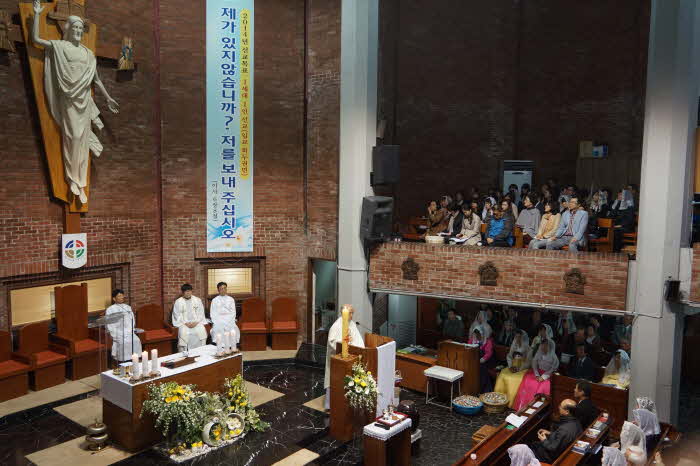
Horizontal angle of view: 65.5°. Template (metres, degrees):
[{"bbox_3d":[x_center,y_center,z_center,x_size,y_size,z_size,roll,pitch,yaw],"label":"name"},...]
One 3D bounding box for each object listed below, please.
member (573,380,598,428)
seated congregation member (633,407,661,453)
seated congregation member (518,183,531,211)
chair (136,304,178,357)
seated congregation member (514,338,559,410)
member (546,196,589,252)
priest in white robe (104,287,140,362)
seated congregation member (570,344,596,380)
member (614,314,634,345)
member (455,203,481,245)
[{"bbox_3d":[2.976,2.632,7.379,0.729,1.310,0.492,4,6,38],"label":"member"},{"bbox_3d":[3.730,2.907,7.259,0.700,1.260,0.470,5,6,40],"label":"seated congregation member"},{"bbox_3d":[4.106,-0.518,12.751,0.473,1.261,0.709,4,5,30],"label":"seated congregation member"},{"bbox_3d":[-3.819,1.919,10.788,0.580,0.930,0.580,-3,6,-37],"label":"chair"},{"bbox_3d":[3.579,2.659,10.210,0.580,1.290,0.780,4,6,38],"label":"seated congregation member"},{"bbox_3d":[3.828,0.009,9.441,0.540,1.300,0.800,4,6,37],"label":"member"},{"bbox_3d":[-4.233,1.777,10.164,0.719,1.359,0.532,4,6,35],"label":"priest in white robe"},{"bbox_3d":[3.923,2.544,9.219,0.512,1.251,0.739,3,5,27],"label":"seated congregation member"},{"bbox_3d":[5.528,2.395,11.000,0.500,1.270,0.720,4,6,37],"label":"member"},{"bbox_3d":[2.148,0.054,9.950,0.700,1.150,0.480,-3,6,-37],"label":"member"}]

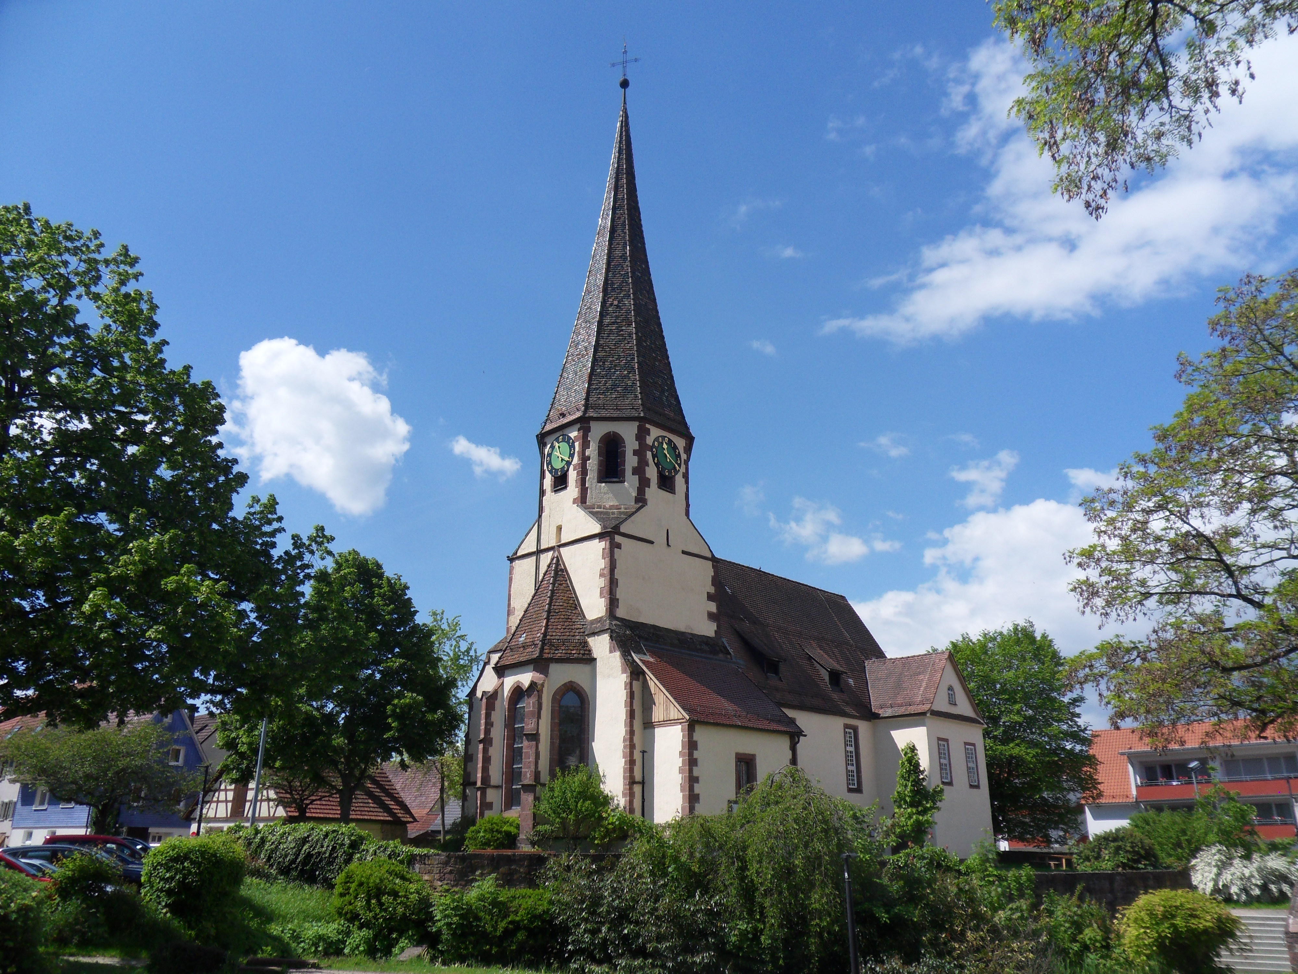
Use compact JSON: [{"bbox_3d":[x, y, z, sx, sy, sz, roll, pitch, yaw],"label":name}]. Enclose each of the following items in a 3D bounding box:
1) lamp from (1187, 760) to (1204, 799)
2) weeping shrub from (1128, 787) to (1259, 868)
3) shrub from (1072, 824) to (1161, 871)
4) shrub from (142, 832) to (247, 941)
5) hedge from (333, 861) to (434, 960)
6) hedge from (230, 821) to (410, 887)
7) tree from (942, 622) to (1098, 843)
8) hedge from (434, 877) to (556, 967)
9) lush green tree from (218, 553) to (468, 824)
[{"bbox_3d":[25.383,15.139,46.605,0.450,5.050,0.600,14,-24,-34],"label":"lamp"},{"bbox_3d":[22.759,14.205,42.165,5.200,3.480,4.200,-10,-22,25],"label":"weeping shrub"},{"bbox_3d":[18.029,13.978,39.067,3.400,1.760,2.800,-8,-21,22],"label":"shrub"},{"bbox_3d":[-9.848,8.637,21.879,2.200,2.180,2.200,8,-21,-21],"label":"shrub"},{"bbox_3d":[-6.056,9.607,23.126,2.250,2.100,2.100,5,-20,-13],"label":"hedge"},{"bbox_3d":[-9.536,10.744,29.617,5.300,1.780,1.500,2,-19,-5],"label":"hedge"},{"bbox_3d":[22.222,15.104,60.927,9.800,14.210,9.800,-7,-20,18],"label":"tree"},{"bbox_3d":[-3.517,9.871,23.032,2.800,1.870,2.000,3,-20,-8],"label":"hedge"},{"bbox_3d":[-12.660,8.779,41.437,9.800,12.920,9.800,6,-20,-16],"label":"lush green tree"}]

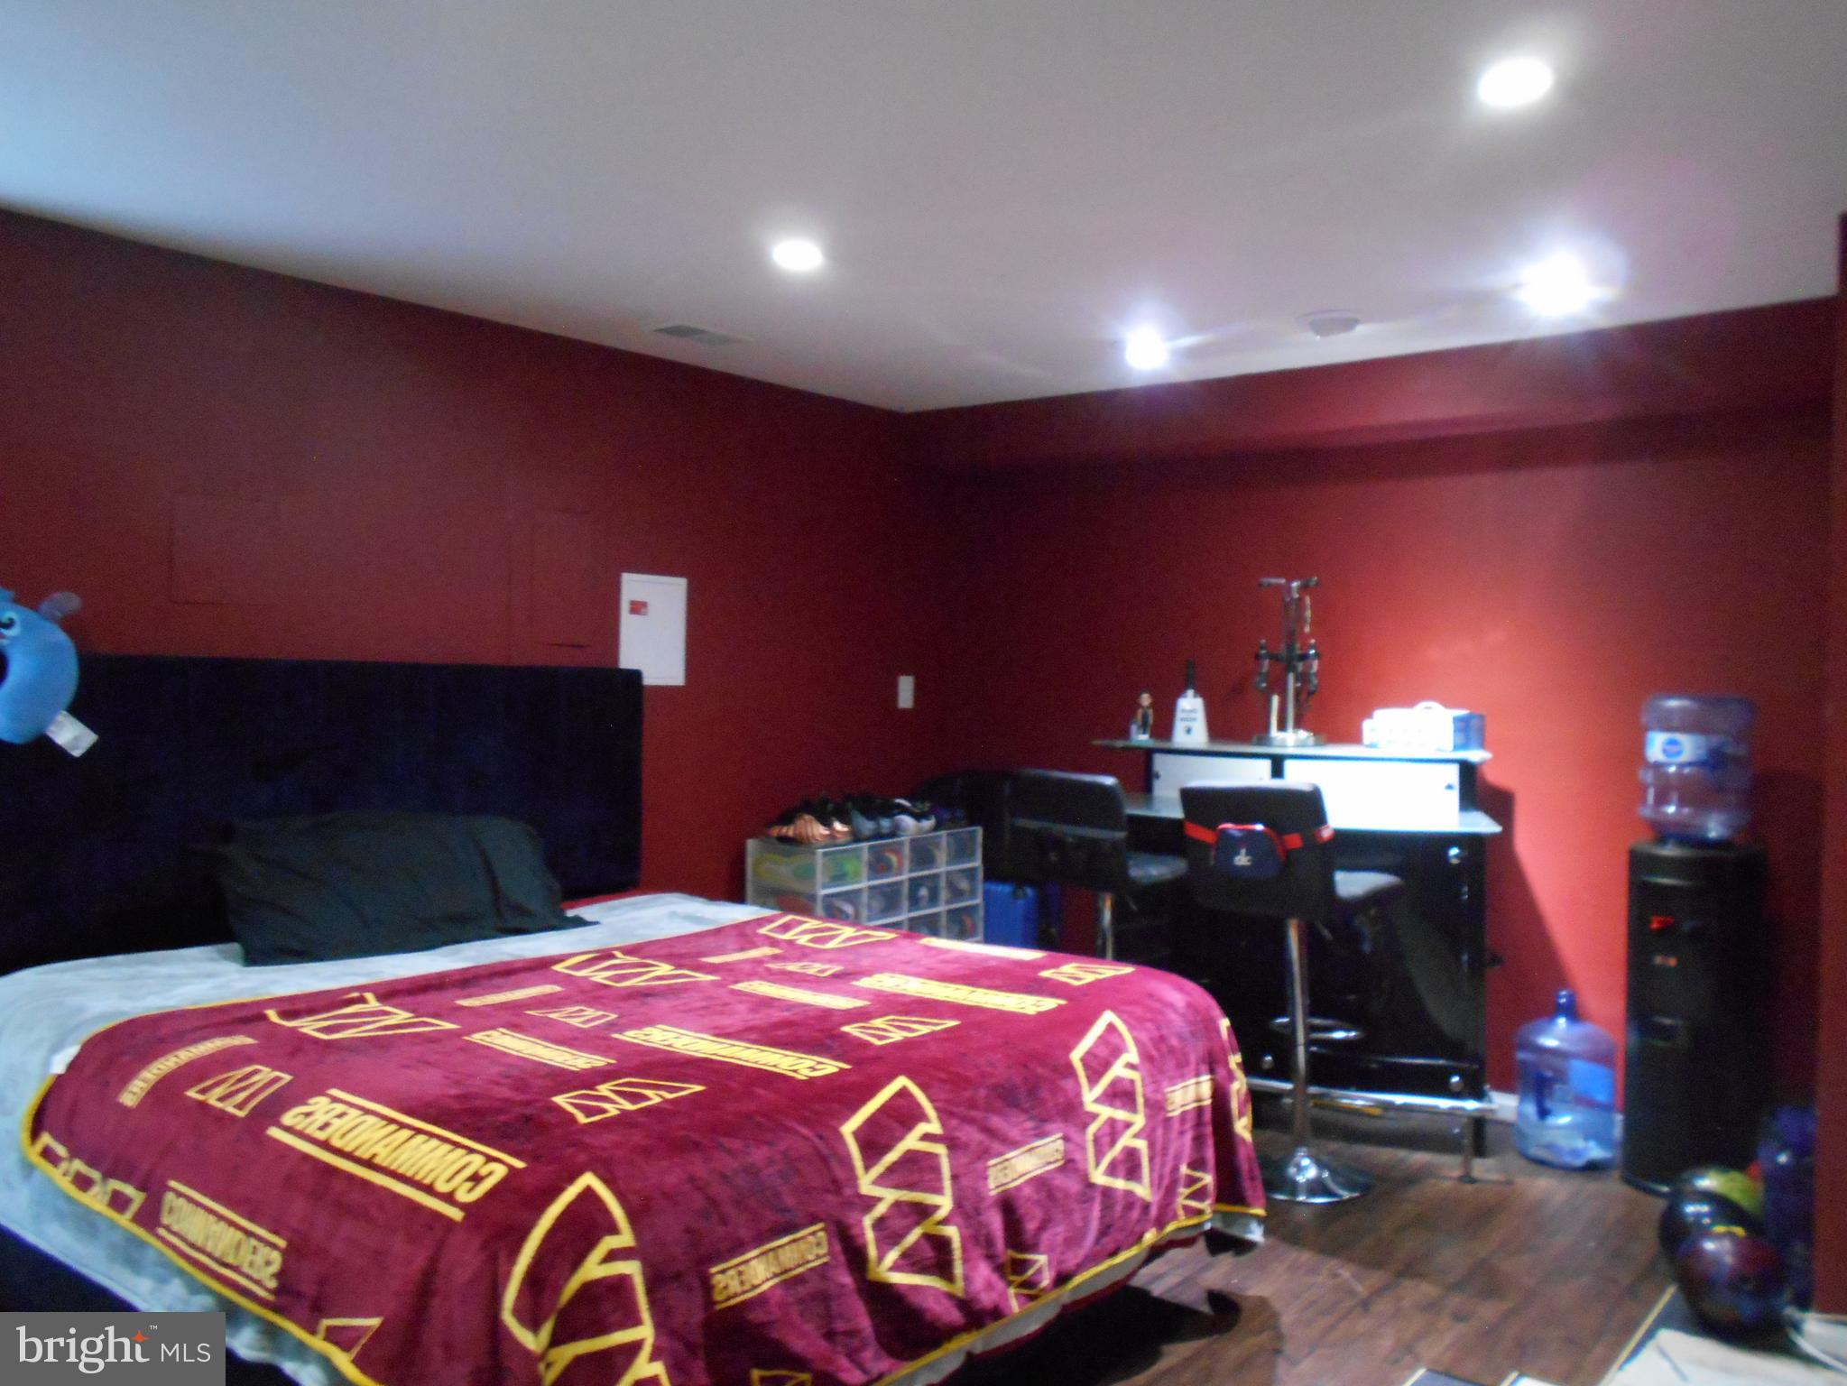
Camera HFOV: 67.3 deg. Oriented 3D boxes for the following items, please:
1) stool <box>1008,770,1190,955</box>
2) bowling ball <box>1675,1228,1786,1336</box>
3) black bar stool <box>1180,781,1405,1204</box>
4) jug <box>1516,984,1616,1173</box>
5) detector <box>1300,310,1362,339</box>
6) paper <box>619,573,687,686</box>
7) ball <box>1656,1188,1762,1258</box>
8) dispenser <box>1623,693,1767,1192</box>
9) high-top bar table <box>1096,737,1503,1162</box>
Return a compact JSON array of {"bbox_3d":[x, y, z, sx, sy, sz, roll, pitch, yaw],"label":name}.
[{"bbox_3d":[0.546,0.789,4.206,0.410,1.102,0.430,2,1,44],"label":"stool"},{"bbox_3d":[1.748,1.269,3.007,0.216,0.216,0.216,2,1,40],"label":"bowling ball"},{"bbox_3d":[1.029,0.800,3.846,0.420,1.105,0.440,2,1,44],"label":"black bar stool"},{"bbox_3d":[1.896,1.111,4.098,0.268,0.495,0.268,2,1,40],"label":"jug"},{"bbox_3d":[1.190,-1.071,4.047,0.150,0.045,0.150,1,1,17],"label":"detector"},{"bbox_3d":[-0.884,-0.206,4.601,0.025,0.360,0.273,2,1,40],"label":"paper"},{"bbox_3d":[1.824,1.267,3.214,0.216,0.216,0.216,2,1,40],"label":"ball"},{"bbox_3d":[2.147,0.688,3.859,0.320,1.361,0.300,0,1,-42],"label":"dispenser"},{"bbox_3d":[1.099,0.764,4.312,1.250,1.165,0.500,1,1,18],"label":"high-top bar table"}]

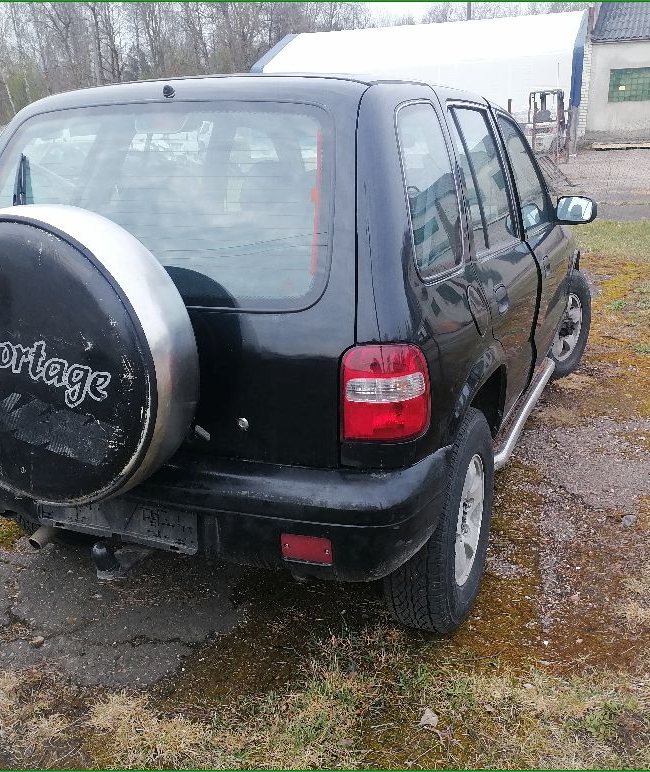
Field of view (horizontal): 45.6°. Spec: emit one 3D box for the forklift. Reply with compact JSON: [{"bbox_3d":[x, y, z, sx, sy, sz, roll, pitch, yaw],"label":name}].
[{"bbox_3d":[6.077,-7.491,22.300,1.850,2.030,1.080,12,24,36],"label":"forklift"}]

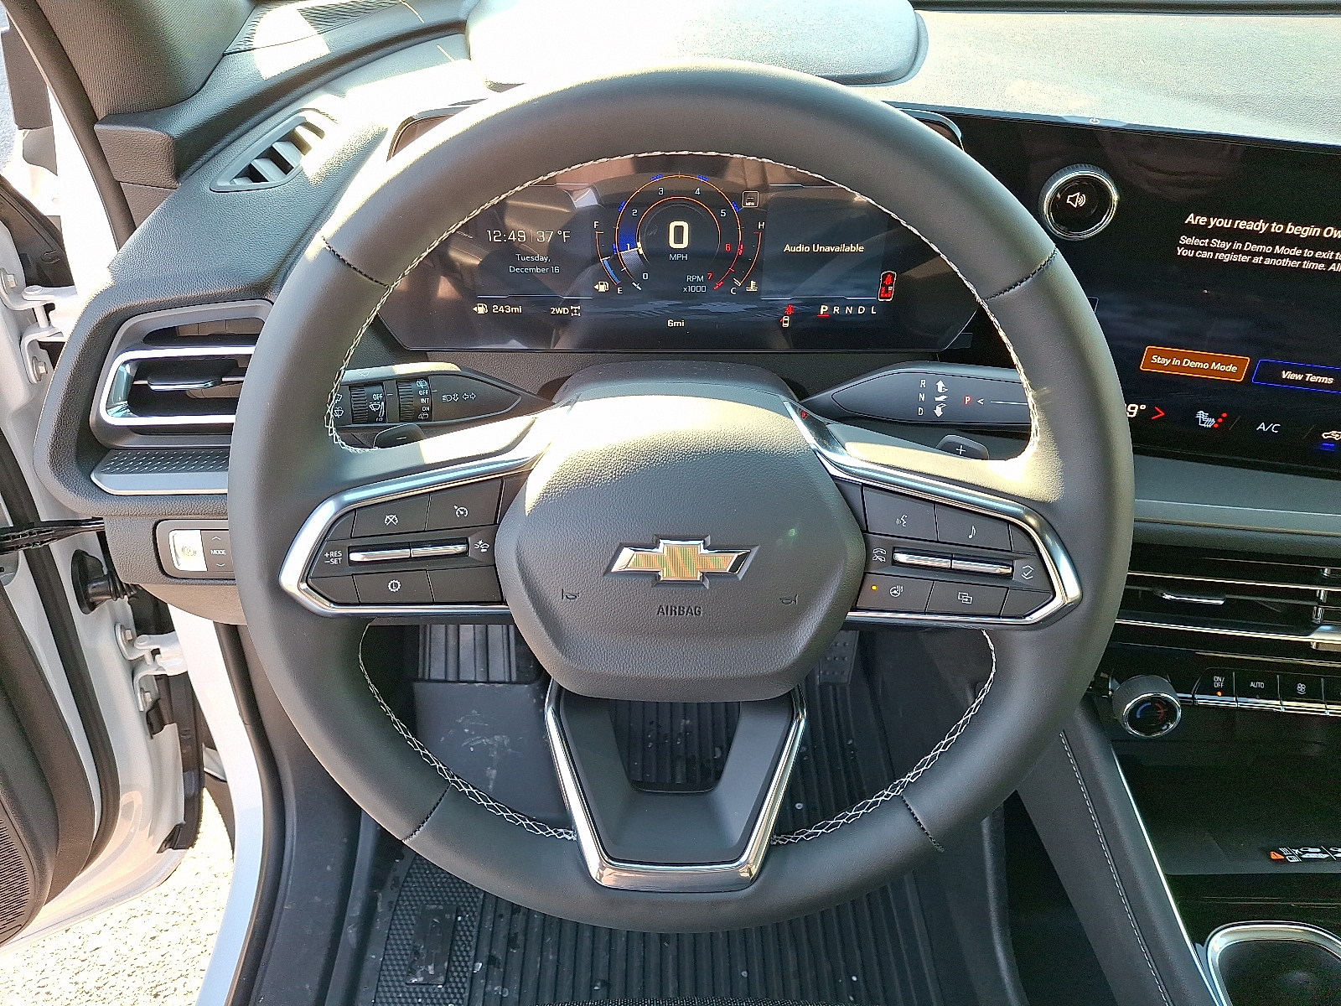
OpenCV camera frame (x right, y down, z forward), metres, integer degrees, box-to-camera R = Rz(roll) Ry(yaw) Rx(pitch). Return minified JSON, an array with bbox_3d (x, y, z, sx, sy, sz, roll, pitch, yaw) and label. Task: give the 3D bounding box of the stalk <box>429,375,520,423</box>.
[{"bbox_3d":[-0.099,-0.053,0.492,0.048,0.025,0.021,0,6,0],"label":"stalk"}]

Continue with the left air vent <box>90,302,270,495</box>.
[{"bbox_3d":[-0.281,-0.064,0.586,0.116,0.110,0.048,0,15,0],"label":"left air vent"}]

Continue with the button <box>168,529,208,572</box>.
[{"bbox_3d":[-0.292,0.028,0.590,0.024,0.027,0.009,0,18,0],"label":"button"}]

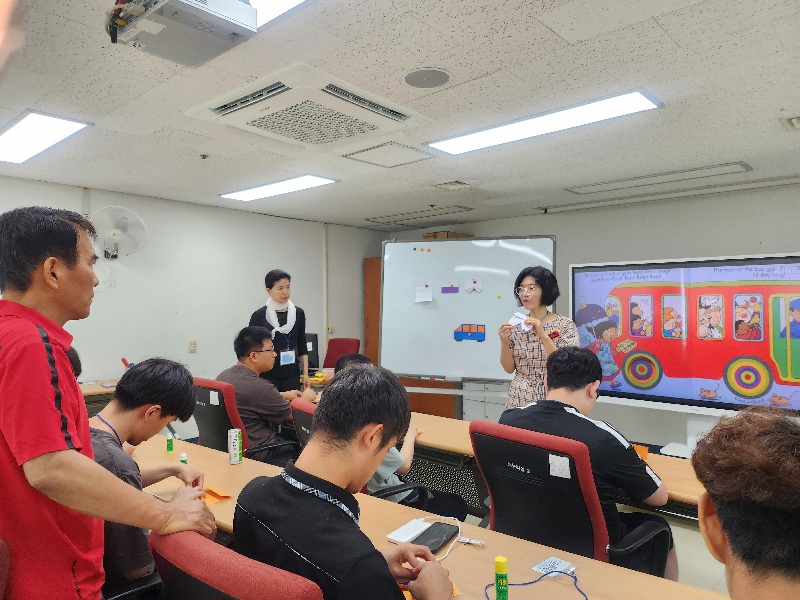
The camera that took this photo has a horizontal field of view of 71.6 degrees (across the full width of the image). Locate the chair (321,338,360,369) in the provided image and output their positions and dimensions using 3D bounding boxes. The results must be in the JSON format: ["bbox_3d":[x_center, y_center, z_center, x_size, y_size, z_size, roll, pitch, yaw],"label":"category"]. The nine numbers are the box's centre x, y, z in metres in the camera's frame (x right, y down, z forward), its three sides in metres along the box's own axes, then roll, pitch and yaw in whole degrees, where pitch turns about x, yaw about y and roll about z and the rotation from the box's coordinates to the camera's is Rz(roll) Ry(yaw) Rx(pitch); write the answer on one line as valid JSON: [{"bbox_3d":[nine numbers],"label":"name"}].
[{"bbox_3d":[-0.659,0.929,6.023,0.580,0.960,0.580,0,-1,37],"label":"chair"}]

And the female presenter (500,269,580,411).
[{"bbox_3d":[0.768,0.592,3.105,0.480,1.570,0.420,0,-1,34],"label":"female presenter"}]

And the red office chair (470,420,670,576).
[{"bbox_3d":[0.593,0.903,1.995,0.600,0.920,0.600,-1,-1,41],"label":"red office chair"}]

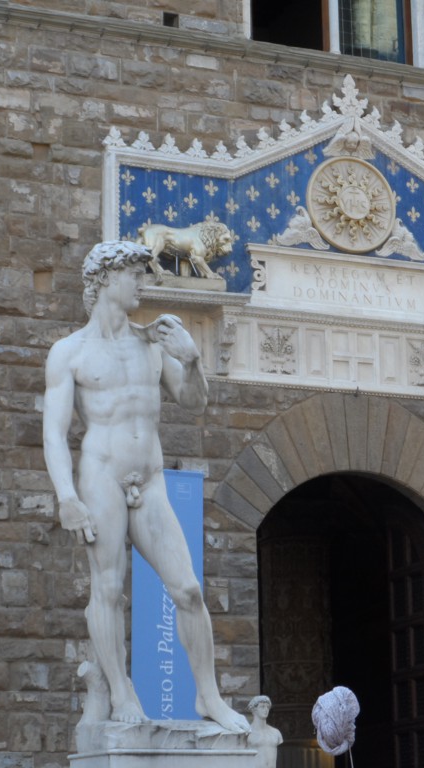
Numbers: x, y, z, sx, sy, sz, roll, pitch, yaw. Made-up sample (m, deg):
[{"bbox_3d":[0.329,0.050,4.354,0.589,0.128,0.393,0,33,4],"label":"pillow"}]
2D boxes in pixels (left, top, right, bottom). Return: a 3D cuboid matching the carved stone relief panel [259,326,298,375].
[{"bbox_3d":[0.860,-0.433,27.894,0.583,0.585,0.080,5,-14,-25],"label":"carved stone relief panel"}]

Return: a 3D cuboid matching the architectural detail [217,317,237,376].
[{"bbox_3d":[0.183,-0.474,27.366,0.180,0.702,0.400,5,-14,-25],"label":"architectural detail"}]

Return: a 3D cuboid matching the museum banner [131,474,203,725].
[{"bbox_3d":[-0.520,2.870,26.613,0.983,3.600,0.050,5,-14,-25],"label":"museum banner"}]

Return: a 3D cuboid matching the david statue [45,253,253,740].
[{"bbox_3d":[-0.762,1.058,21.810,2.012,5.170,1.250,5,-14,-25],"label":"david statue"}]

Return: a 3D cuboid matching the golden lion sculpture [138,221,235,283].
[{"bbox_3d":[-0.307,-1.707,27.425,1.246,0.811,0.400,5,-14,-25],"label":"golden lion sculpture"}]

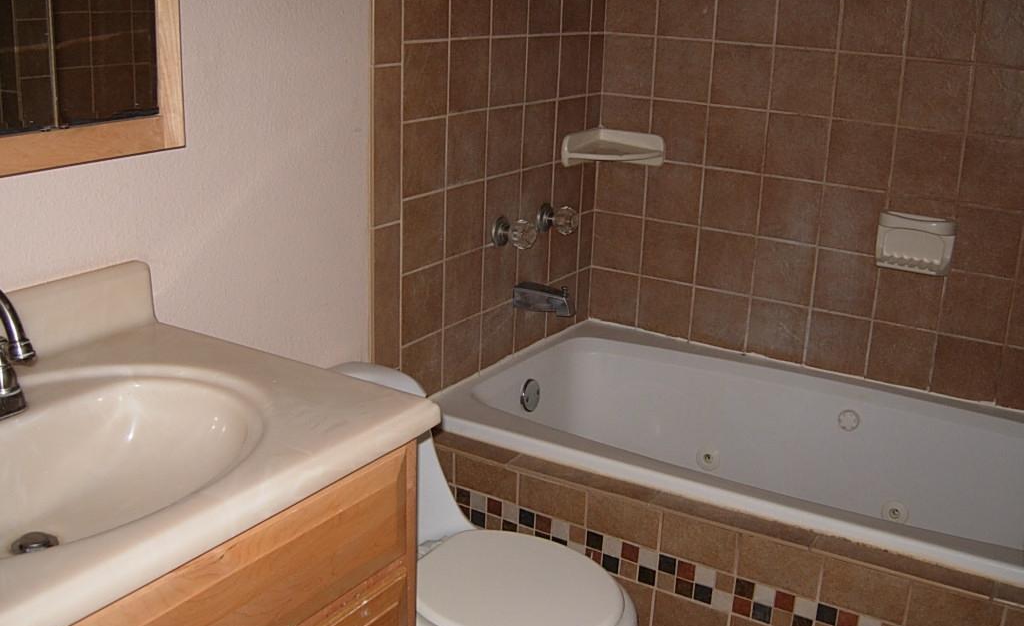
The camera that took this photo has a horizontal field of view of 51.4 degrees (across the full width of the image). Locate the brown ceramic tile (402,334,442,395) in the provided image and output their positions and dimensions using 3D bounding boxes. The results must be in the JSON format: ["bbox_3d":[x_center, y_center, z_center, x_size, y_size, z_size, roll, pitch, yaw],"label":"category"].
[{"bbox_3d":[-0.199,0.123,2.334,0.010,0.142,0.152,13,20,30],"label":"brown ceramic tile"}]

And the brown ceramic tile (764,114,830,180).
[{"bbox_3d":[0.687,-0.400,2.562,0.152,0.152,0.010,13,20,30],"label":"brown ceramic tile"}]

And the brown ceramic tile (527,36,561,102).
[{"bbox_3d":[0.070,-0.575,2.510,0.010,0.152,0.152,12,20,30],"label":"brown ceramic tile"}]

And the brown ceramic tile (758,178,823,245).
[{"bbox_3d":[0.679,-0.249,2.589,0.152,0.152,0.010,12,20,30],"label":"brown ceramic tile"}]

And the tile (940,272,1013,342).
[{"bbox_3d":[1.050,-0.014,2.408,0.152,0.152,0.010,12,20,30],"label":"tile"}]

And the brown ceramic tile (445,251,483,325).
[{"bbox_3d":[-0.112,-0.057,2.415,0.010,0.152,0.152,13,20,30],"label":"brown ceramic tile"}]

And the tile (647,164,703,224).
[{"bbox_3d":[0.416,-0.306,2.724,0.152,0.153,0.009,12,20,30],"label":"tile"}]

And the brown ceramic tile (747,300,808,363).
[{"bbox_3d":[0.670,0.044,2.679,0.152,0.145,0.010,12,20,30],"label":"brown ceramic tile"}]

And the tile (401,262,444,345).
[{"bbox_3d":[-0.194,-0.020,2.246,0.009,0.153,0.152,12,20,30],"label":"tile"}]

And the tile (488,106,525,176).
[{"bbox_3d":[-0.016,-0.390,2.426,0.010,0.151,0.151,12,20,30],"label":"tile"}]

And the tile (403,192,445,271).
[{"bbox_3d":[-0.188,-0.171,2.242,0.010,0.152,0.152,13,20,30],"label":"tile"}]

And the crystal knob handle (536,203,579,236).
[{"bbox_3d":[0.121,-0.224,2.606,0.092,0.072,0.072,12,20,30],"label":"crystal knob handle"}]

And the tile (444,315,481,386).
[{"bbox_3d":[-0.117,0.087,2.460,0.010,0.142,0.152,13,20,30],"label":"tile"}]

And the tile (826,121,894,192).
[{"bbox_3d":[0.810,-0.366,2.471,0.151,0.151,0.010,12,20,30],"label":"tile"}]

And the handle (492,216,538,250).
[{"bbox_3d":[0.011,-0.182,2.450,0.090,0.063,0.063,12,20,30],"label":"handle"}]

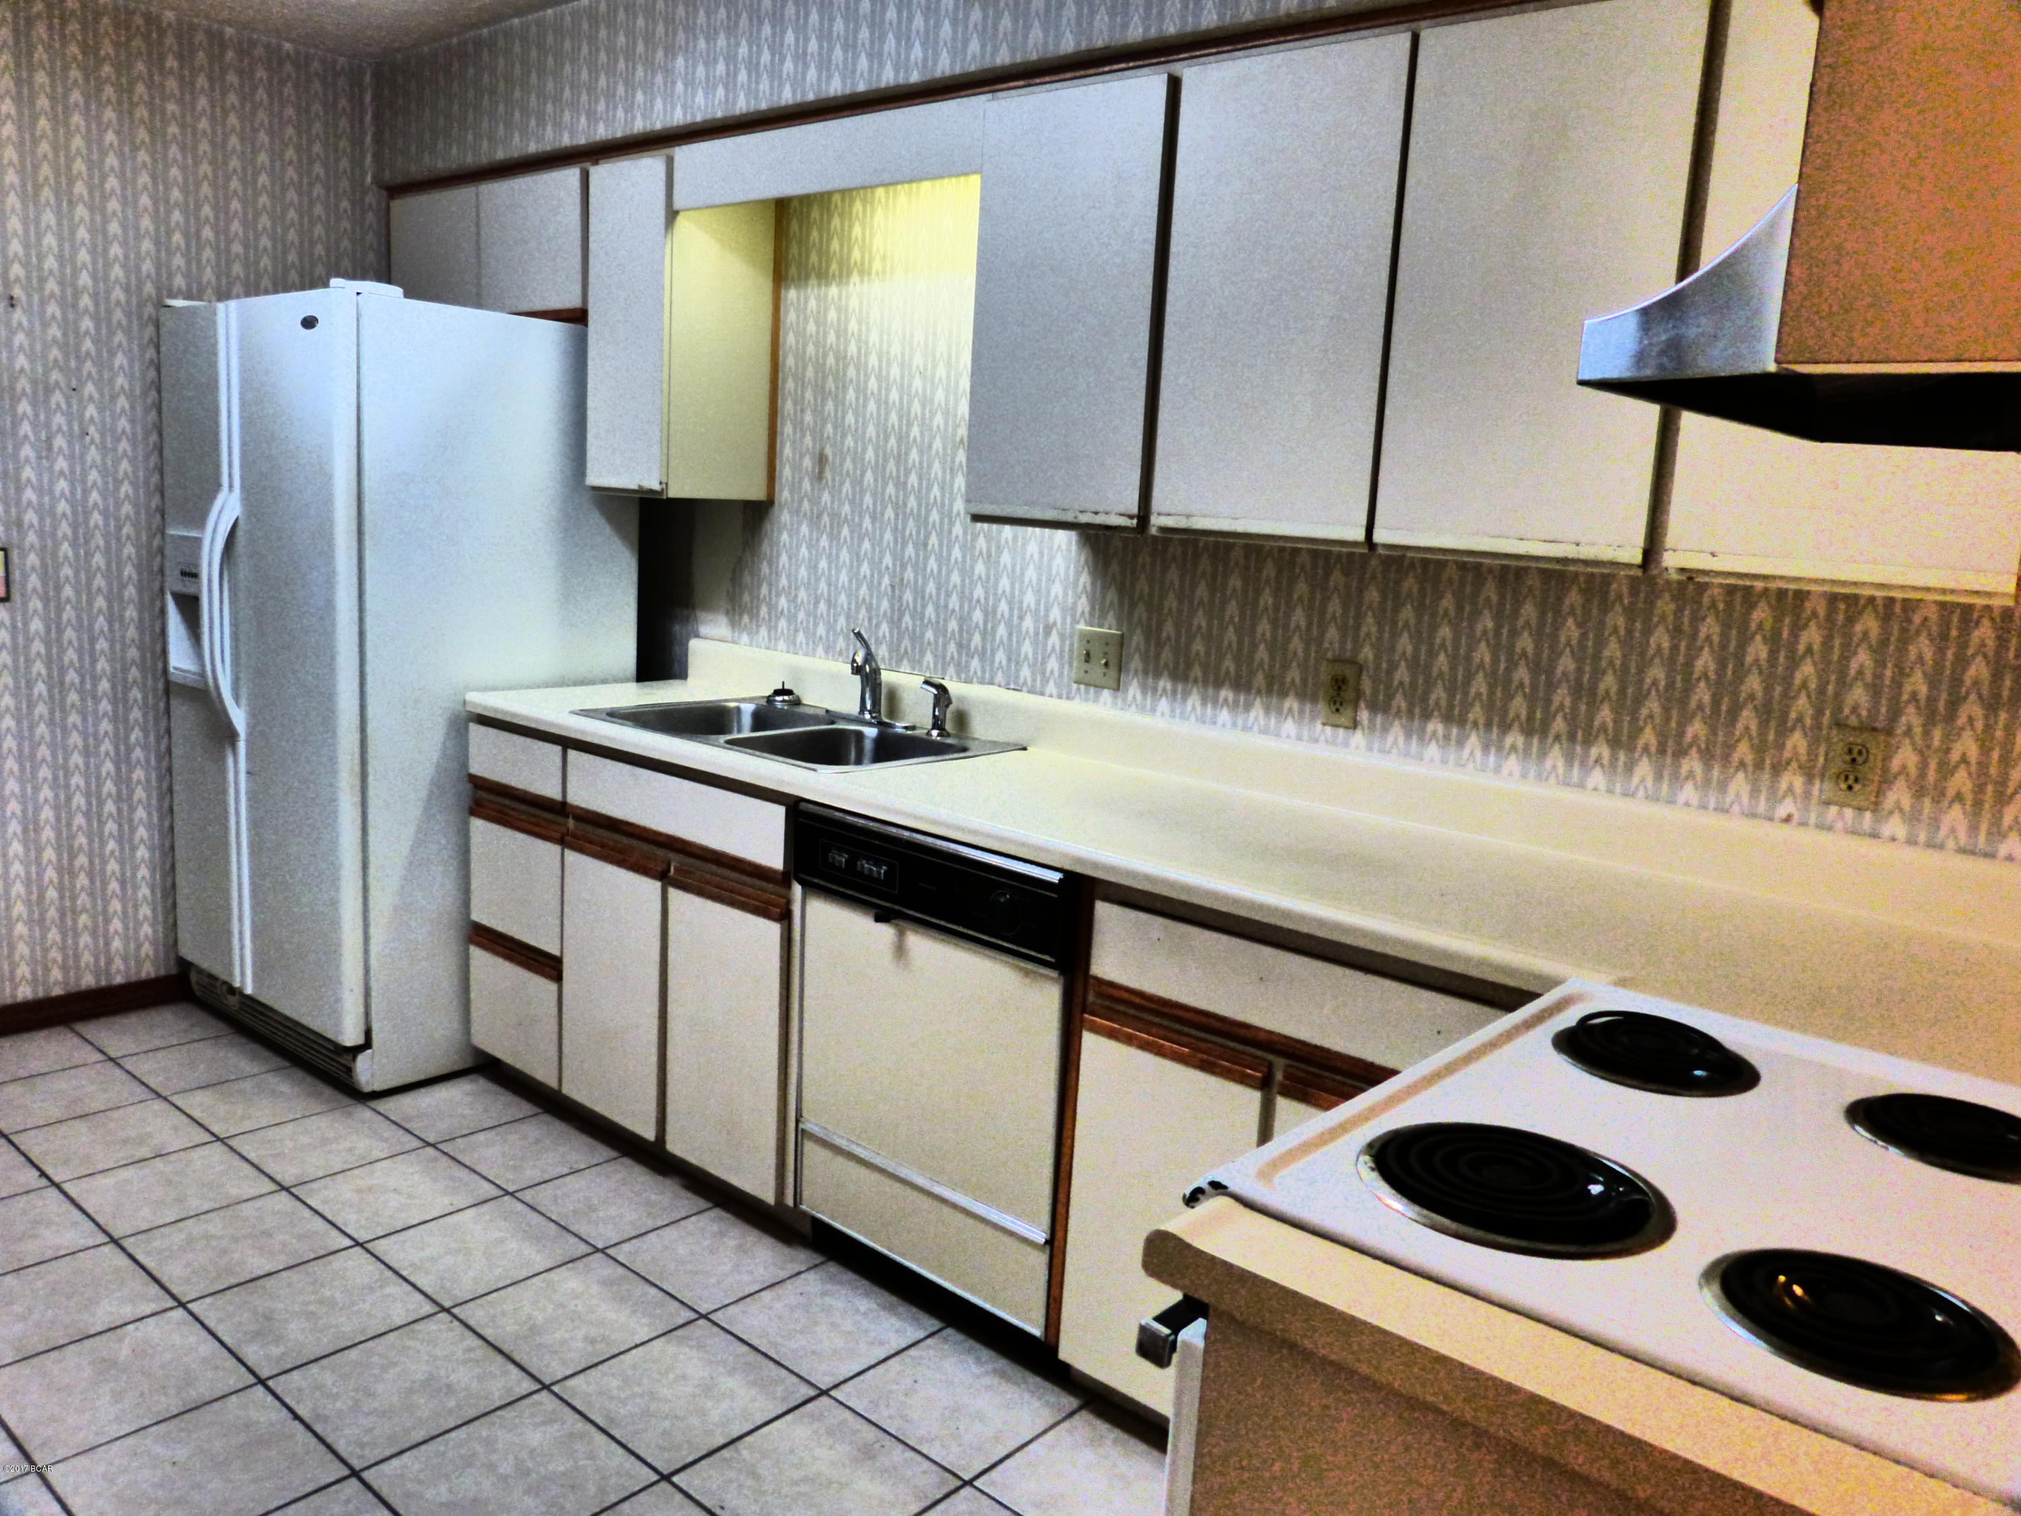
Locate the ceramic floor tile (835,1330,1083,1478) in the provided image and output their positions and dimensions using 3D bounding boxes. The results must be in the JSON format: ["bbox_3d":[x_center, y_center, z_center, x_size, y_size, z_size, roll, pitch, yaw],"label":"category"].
[{"bbox_3d":[-0.086,1.034,2.361,0.299,0.010,0.288,12,12,39],"label":"ceramic floor tile"}]

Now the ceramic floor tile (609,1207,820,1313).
[{"bbox_3d":[-0.552,0.938,2.746,0.299,0.010,0.288,12,12,39],"label":"ceramic floor tile"}]

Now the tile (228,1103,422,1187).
[{"bbox_3d":[-1.446,0.820,3.095,0.299,0.010,0.299,12,12,39],"label":"tile"}]

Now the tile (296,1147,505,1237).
[{"bbox_3d":[-1.213,0.868,2.902,0.299,0.010,0.299,12,12,39],"label":"tile"}]

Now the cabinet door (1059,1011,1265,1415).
[{"bbox_3d":[0.218,0.683,2.132,0.317,0.562,0.025,11,12,40],"label":"cabinet door"}]

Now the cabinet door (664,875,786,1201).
[{"bbox_3d":[-0.530,0.516,2.719,0.338,0.560,0.023,11,12,40],"label":"cabinet door"}]

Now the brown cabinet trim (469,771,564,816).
[{"bbox_3d":[-1.072,0.081,3.180,0.369,0.037,0.028,11,12,40],"label":"brown cabinet trim"}]

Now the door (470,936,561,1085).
[{"bbox_3d":[-1.098,0.572,3.256,0.363,0.246,0.022,11,12,40],"label":"door"}]

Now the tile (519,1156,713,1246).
[{"bbox_3d":[-0.783,0.882,2.903,0.304,0.010,0.279,11,12,40],"label":"tile"}]

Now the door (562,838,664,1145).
[{"bbox_3d":[-0.802,0.463,2.949,0.337,0.543,0.022,11,12,40],"label":"door"}]

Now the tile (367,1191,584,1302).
[{"bbox_3d":[-0.980,0.916,2.710,0.299,0.010,0.299,12,12,39],"label":"tile"}]

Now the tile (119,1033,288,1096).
[{"bbox_3d":[-1.908,0.730,3.476,0.304,0.010,0.300,11,12,40],"label":"tile"}]

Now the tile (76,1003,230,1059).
[{"bbox_3d":[-2.142,0.686,3.674,0.304,0.010,0.300,11,12,40],"label":"tile"}]

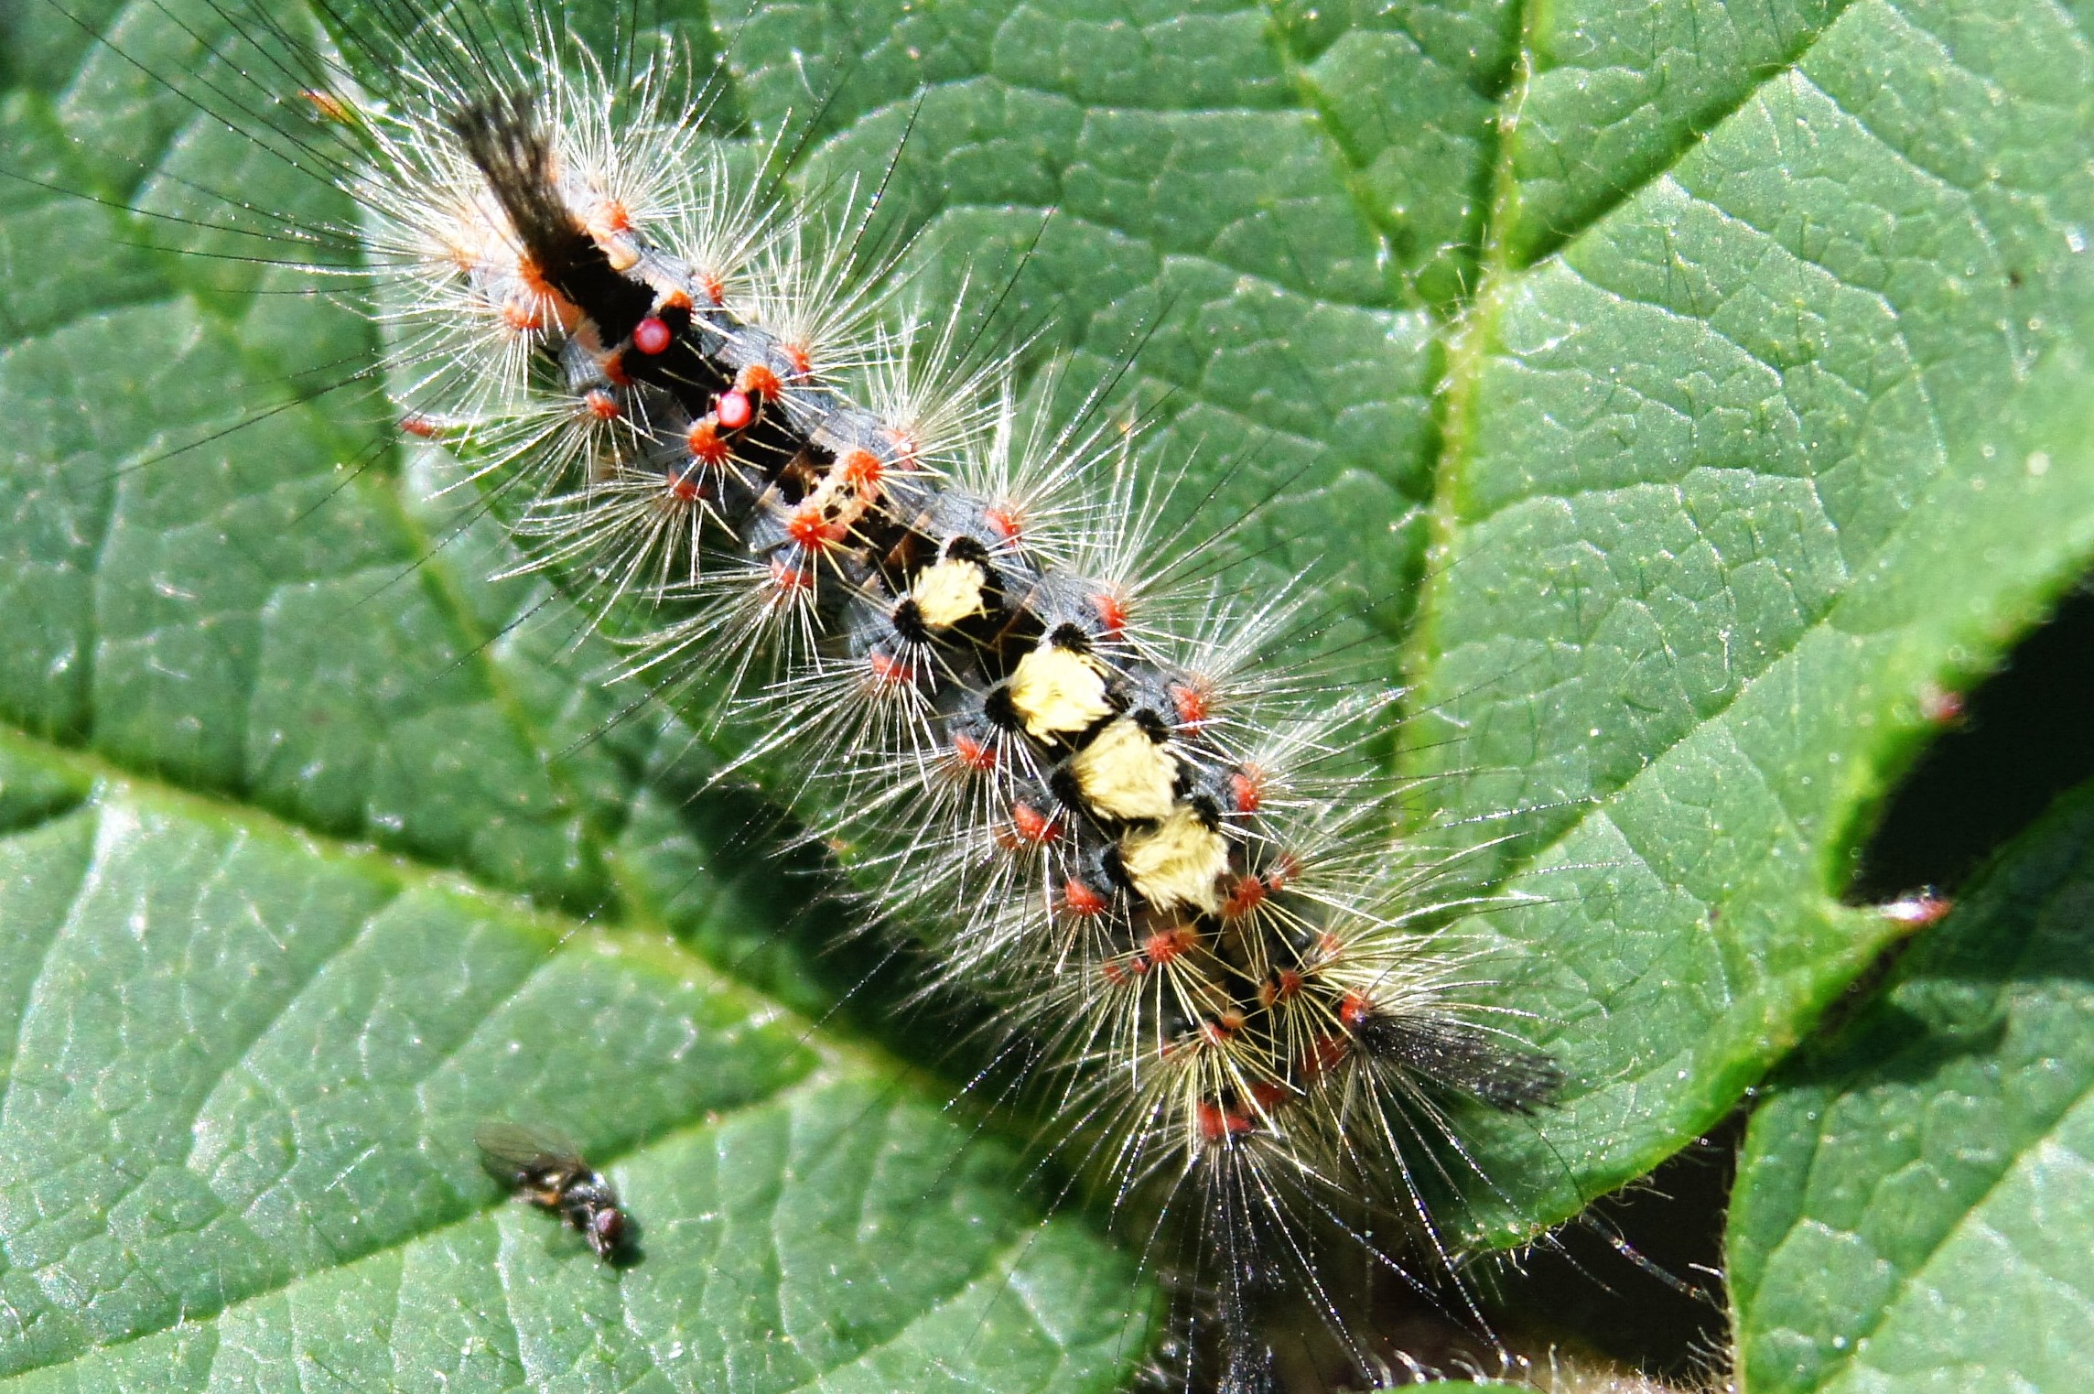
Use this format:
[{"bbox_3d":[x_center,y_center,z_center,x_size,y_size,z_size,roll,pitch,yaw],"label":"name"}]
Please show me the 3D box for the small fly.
[{"bbox_3d":[-0.013,0.013,0.180,0.004,0.002,0.002,38,53,16],"label":"small fly"}]

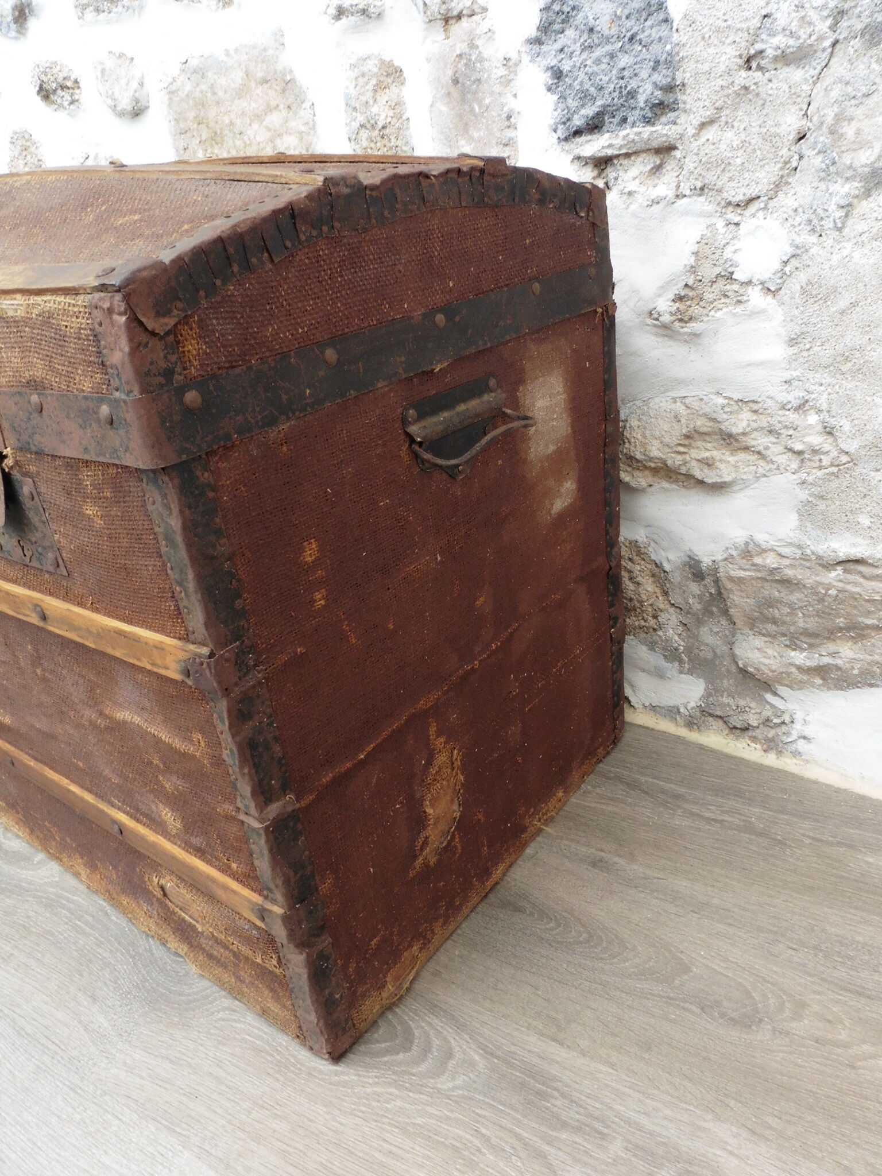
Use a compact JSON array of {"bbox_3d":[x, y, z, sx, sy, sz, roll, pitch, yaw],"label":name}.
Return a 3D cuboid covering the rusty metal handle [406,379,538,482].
[{"bbox_3d":[0.026,-0.114,0.604,0.036,0.068,0.120,11,31,36],"label":"rusty metal handle"}]

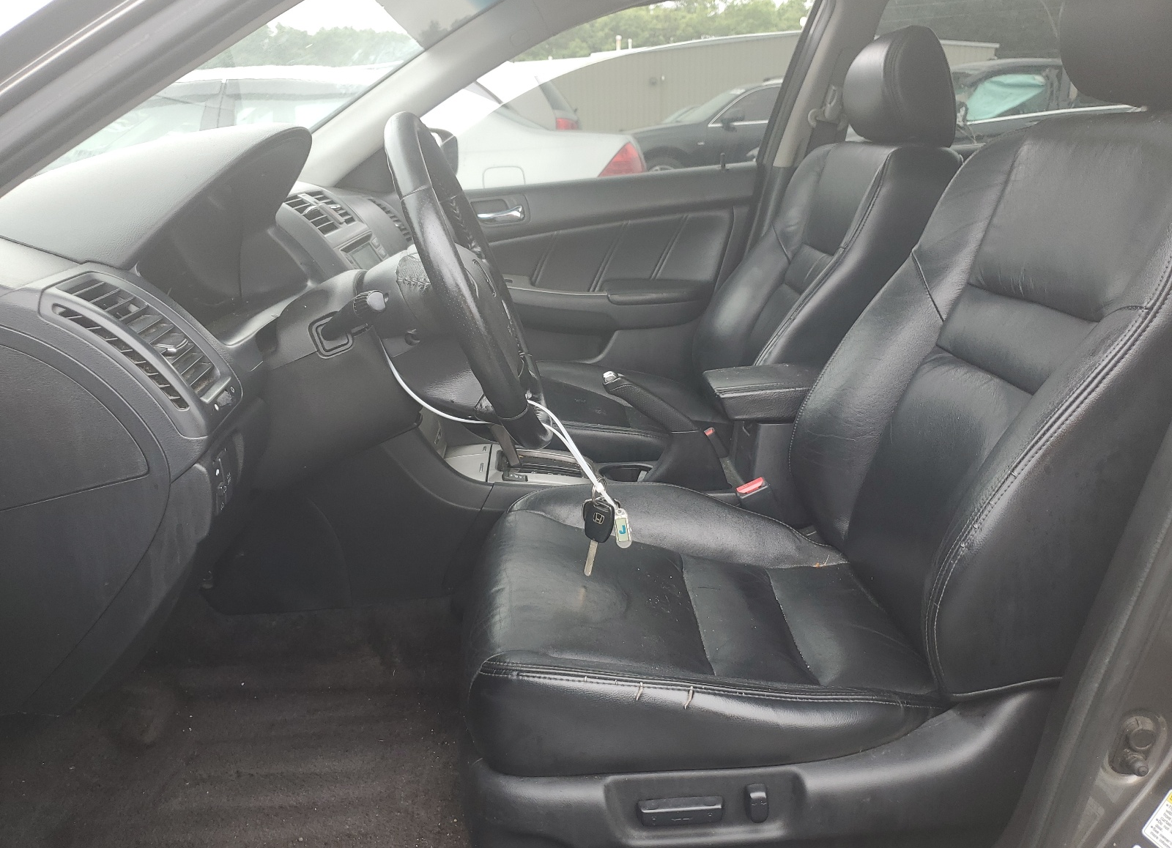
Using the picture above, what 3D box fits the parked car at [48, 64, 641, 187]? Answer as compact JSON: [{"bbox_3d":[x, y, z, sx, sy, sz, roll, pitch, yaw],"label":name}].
[{"bbox_3d":[-2.029,-1.525,5.791,4.780,1.450,1.810,-3,19,-2],"label":"parked car"}]

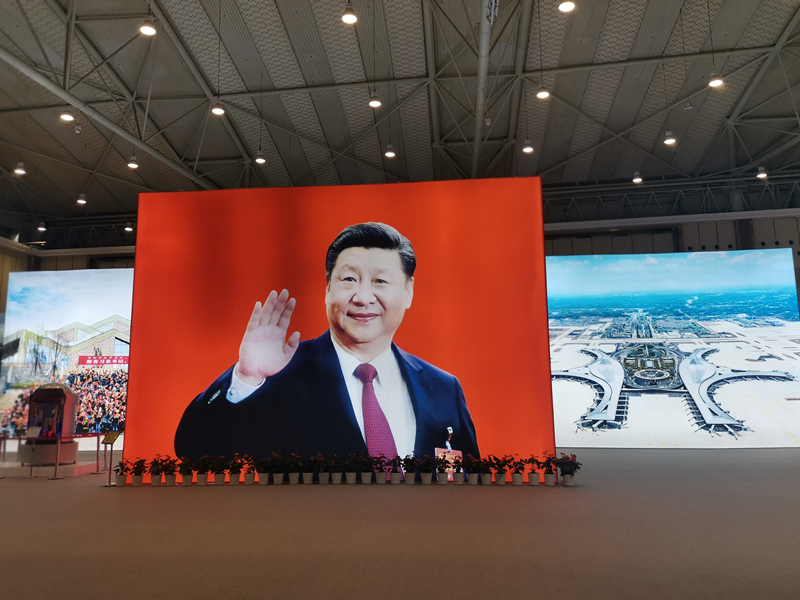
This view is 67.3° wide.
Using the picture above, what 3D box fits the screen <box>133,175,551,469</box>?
[{"bbox_3d":[-1.309,0.601,12.263,8.457,5.990,0.450,-1,-9,5],"label":"screen"}]

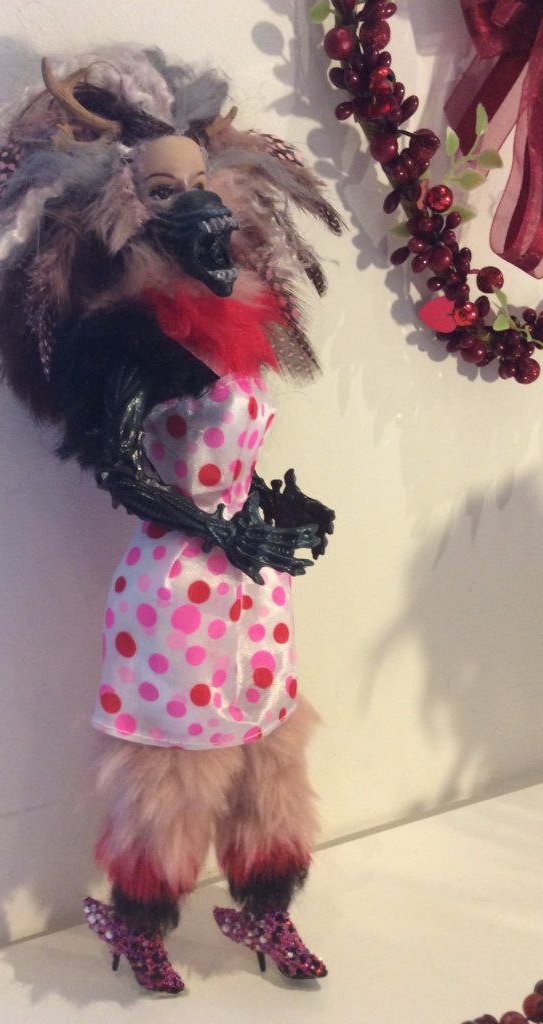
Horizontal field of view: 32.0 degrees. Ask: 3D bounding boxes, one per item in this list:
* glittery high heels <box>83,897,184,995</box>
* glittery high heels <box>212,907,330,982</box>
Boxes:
[{"bbox_3d":[-0.051,0.155,0.337,0.041,0.026,0.015,8,14,33],"label":"glittery high heels"},{"bbox_3d":[0.000,0.154,0.341,0.041,0.026,0.015,3,12,12],"label":"glittery high heels"}]

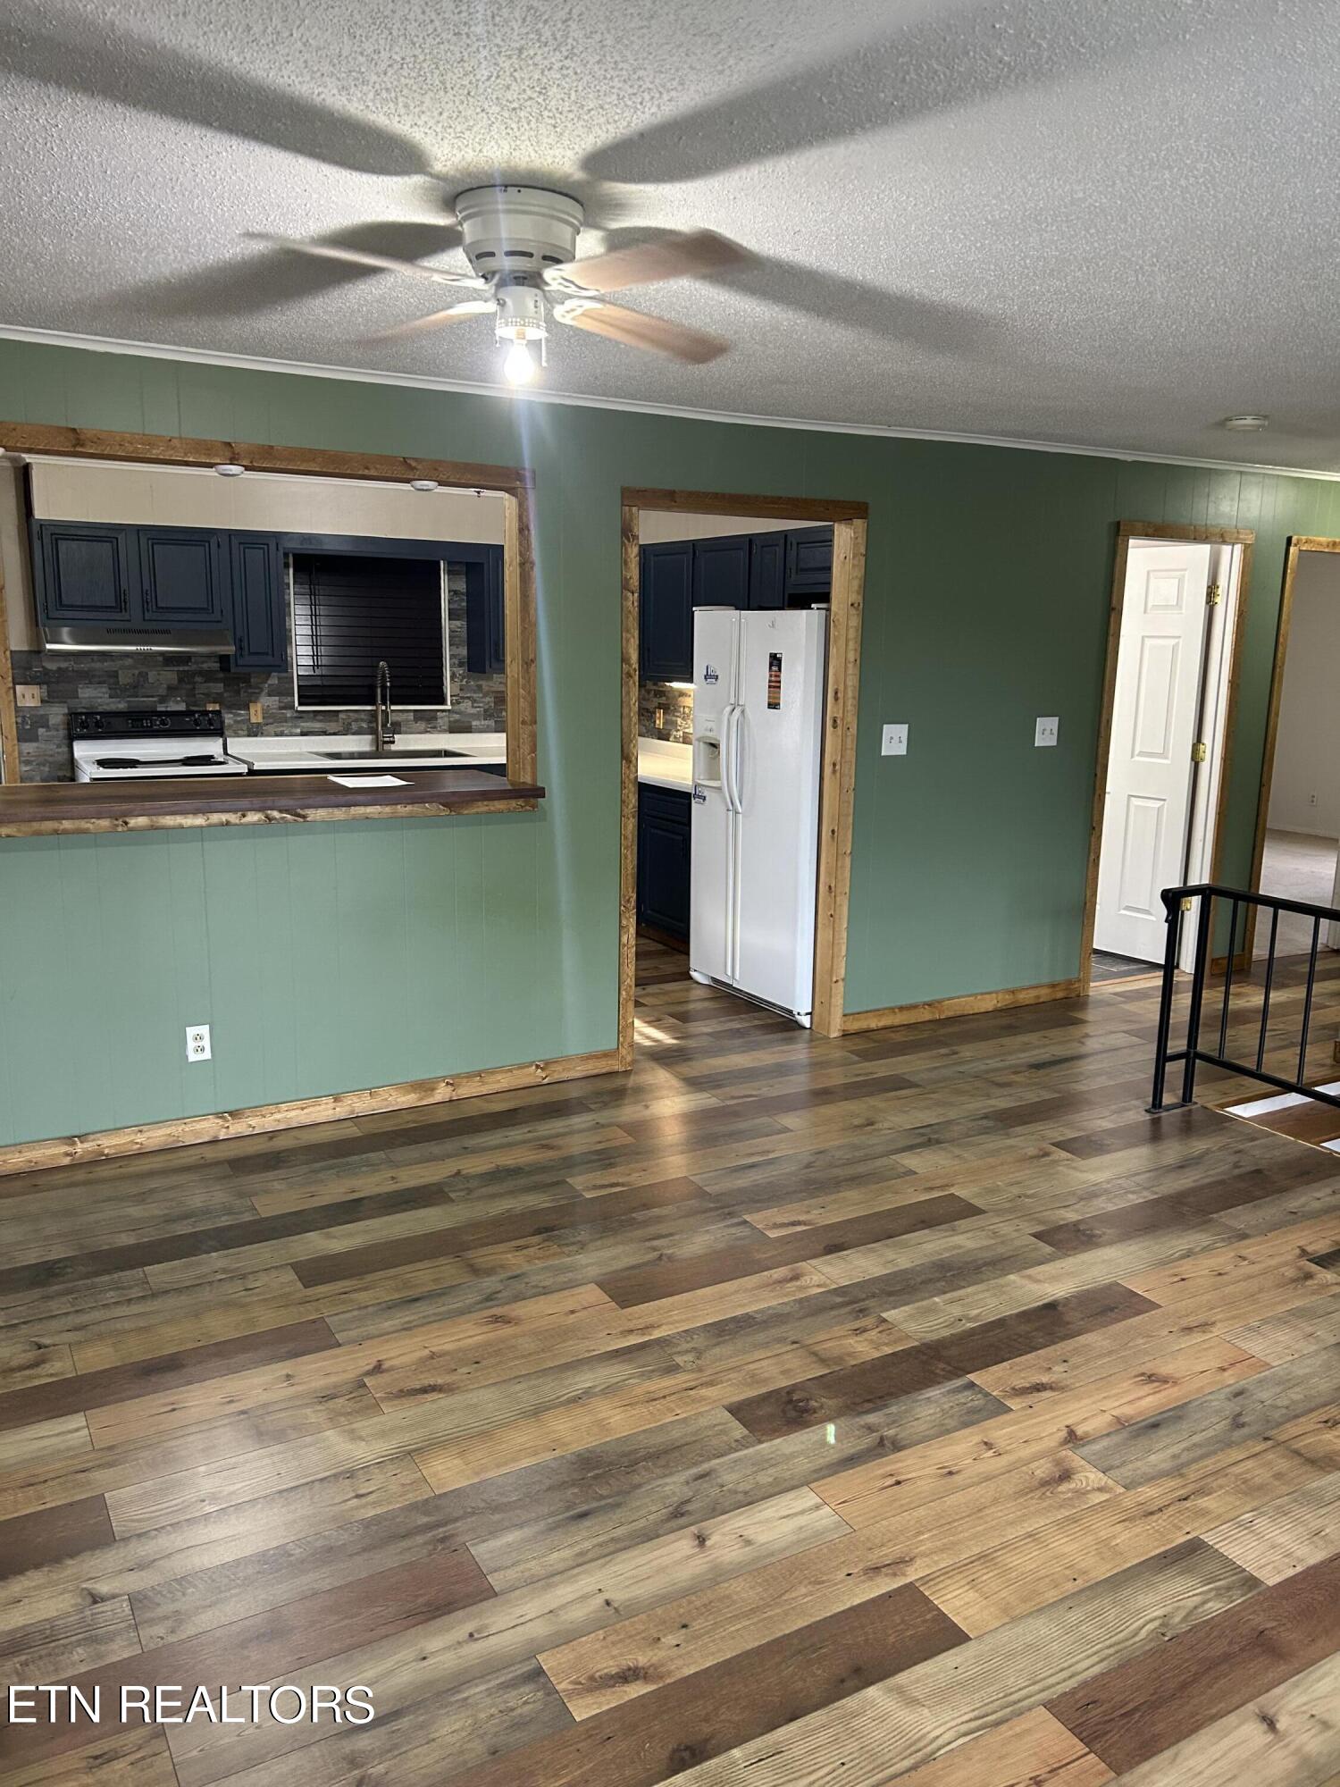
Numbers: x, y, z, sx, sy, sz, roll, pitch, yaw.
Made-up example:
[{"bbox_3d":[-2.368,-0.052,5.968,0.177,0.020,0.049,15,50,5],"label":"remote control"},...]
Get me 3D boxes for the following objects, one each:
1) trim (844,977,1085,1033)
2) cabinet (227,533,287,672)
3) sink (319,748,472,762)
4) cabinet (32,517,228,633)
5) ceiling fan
[{"bbox_3d":[1.330,0.498,6.003,1.392,0.085,0.022,-5,13,-30],"label":"trim"},{"bbox_3d":[-2.311,-1.605,7.396,0.300,0.752,0.320,-5,13,-30],"label":"cabinet"},{"bbox_3d":[-1.625,-0.697,7.833,0.830,0.200,0.500,-5,13,-30],"label":"sink"},{"bbox_3d":[-2.838,-1.661,7.074,0.921,0.537,0.320,-5,13,-30],"label":"cabinet"},{"bbox_3d":[-0.291,-1.158,2.600,1.130,0.320,1.130,-5,13,-30],"label":"ceiling fan"}]

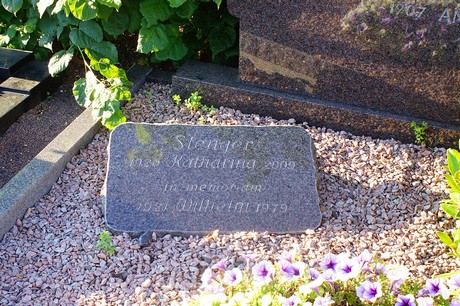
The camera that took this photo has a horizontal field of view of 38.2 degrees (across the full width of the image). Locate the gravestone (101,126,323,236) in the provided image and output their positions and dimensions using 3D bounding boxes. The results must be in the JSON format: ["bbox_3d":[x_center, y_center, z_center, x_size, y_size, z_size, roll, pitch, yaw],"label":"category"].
[{"bbox_3d":[-0.051,0.087,1.954,0.605,0.085,0.362,1,58,-7],"label":"gravestone"}]

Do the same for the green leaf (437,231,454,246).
[{"bbox_3d":[0.567,0.227,1.750,0.057,0.011,0.024,41,49,18],"label":"green leaf"}]

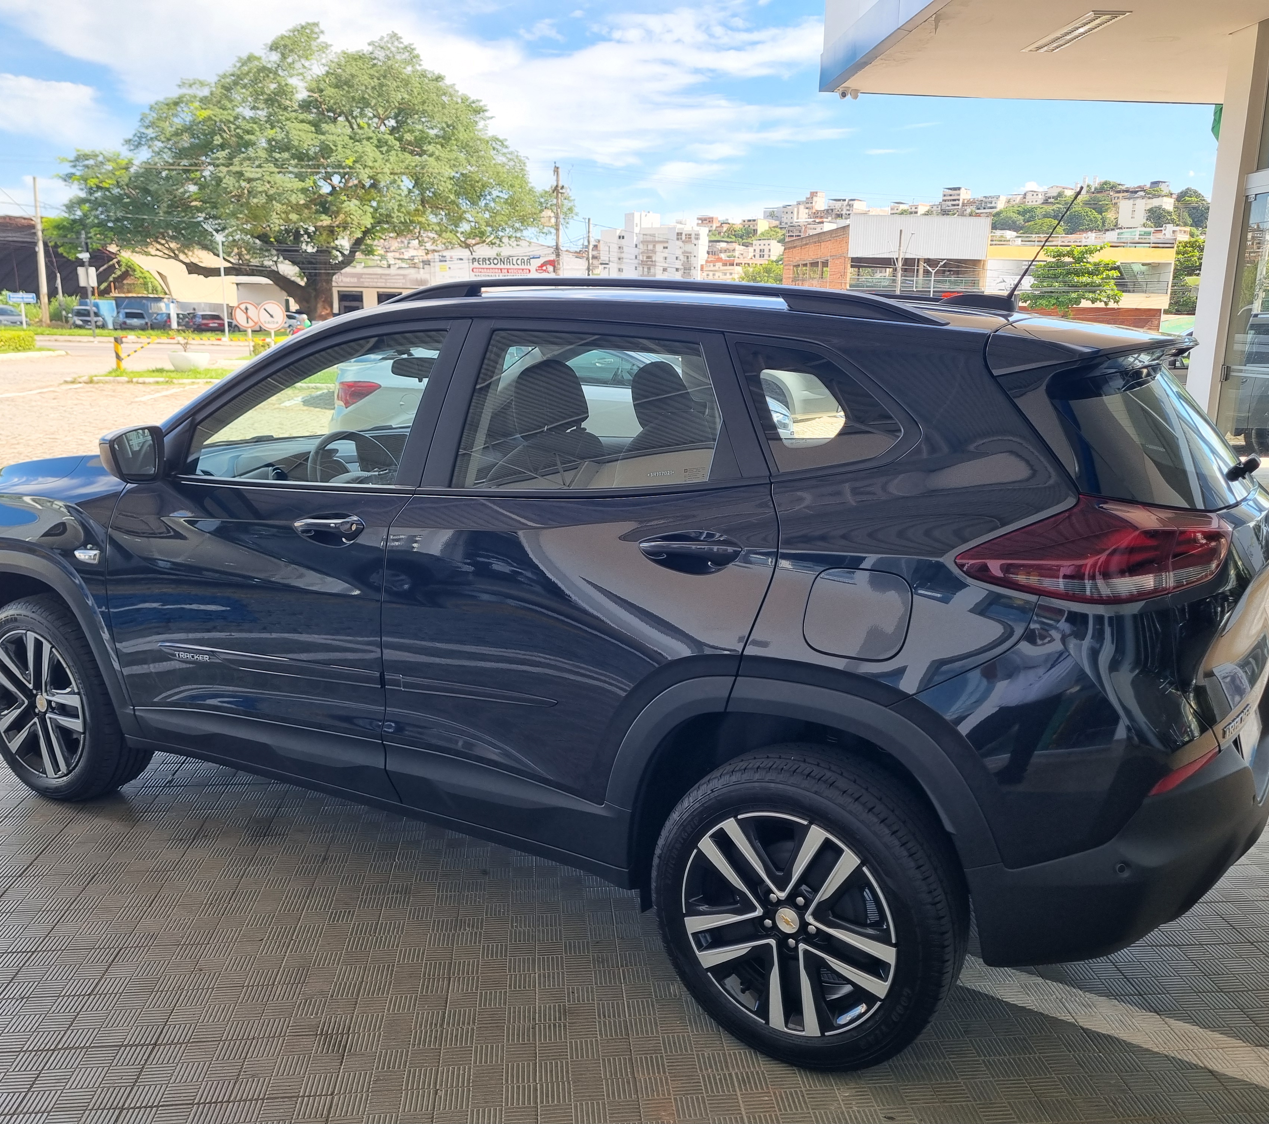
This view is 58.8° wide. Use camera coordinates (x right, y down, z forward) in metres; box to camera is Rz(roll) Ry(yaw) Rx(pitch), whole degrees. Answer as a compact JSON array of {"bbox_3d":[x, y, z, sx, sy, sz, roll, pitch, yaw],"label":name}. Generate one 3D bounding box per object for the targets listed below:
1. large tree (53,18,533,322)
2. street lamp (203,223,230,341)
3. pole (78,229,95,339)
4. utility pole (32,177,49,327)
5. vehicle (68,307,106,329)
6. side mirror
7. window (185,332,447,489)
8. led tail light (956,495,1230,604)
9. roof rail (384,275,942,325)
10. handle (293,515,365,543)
[{"bbox_3d":[-20.861,-24.212,71.955,29.500,18.000,27.000,-3,14,-15],"label":"large tree"},{"bbox_3d":[-21.572,-14.543,58.506,1.600,6.030,0.350,-3,12,-20],"label":"street lamp"},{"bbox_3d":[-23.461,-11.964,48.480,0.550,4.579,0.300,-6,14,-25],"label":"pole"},{"bbox_3d":[-37.143,-19.301,70.512,0.380,9.146,0.380,-5,13,-27],"label":"utility pole"},{"bbox_3d":[-34.899,-15.557,72.000,1.720,1.500,4.000,-2,12,-13],"label":"vehicle"},{"bbox_3d":[-1.336,-0.285,2.995,0.105,0.155,0.190,8,15,29],"label":"side mirror"},{"bbox_3d":[-0.840,-0.397,2.888,0.820,0.430,0.070,8,-5,29],"label":"window"},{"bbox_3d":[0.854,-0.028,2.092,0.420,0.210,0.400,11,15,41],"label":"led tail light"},{"bbox_3d":[-0.019,-0.612,2.641,1.500,0.100,0.075,8,13,29],"label":"roof rail"},{"bbox_3d":[-0.742,-0.081,2.783,0.235,0.075,0.060,8,13,29],"label":"handle"}]

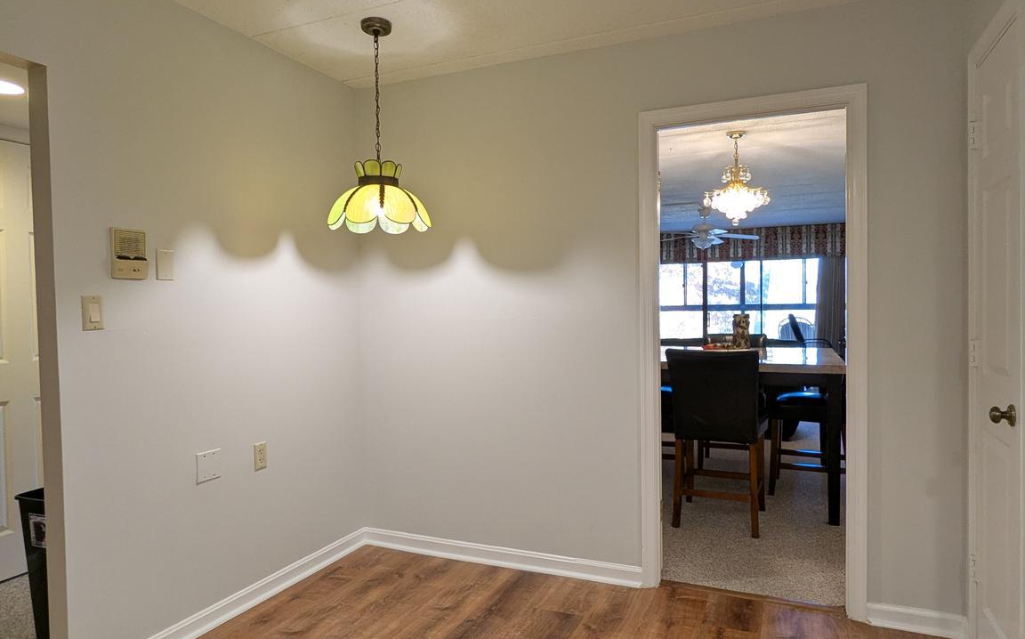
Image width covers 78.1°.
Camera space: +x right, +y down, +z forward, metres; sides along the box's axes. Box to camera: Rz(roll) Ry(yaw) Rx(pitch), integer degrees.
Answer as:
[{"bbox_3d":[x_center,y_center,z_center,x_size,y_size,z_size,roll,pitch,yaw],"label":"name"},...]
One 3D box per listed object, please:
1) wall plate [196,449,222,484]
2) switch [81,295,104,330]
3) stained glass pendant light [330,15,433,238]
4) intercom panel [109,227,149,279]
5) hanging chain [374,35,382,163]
[{"bbox_3d":[-1.214,0.588,2.528,0.008,0.117,0.117,0,2,23],"label":"wall plate"},{"bbox_3d":[-1.398,-0.022,2.103,0.011,0.113,0.069,0,2,23],"label":"switch"},{"bbox_3d":[-0.546,-0.774,2.574,0.413,0.864,0.413,-1,2,0],"label":"stained glass pendant light"},{"bbox_3d":[-1.320,-0.224,2.181,0.028,0.173,0.125,0,2,23],"label":"intercom panel"},{"bbox_3d":[-0.548,-0.898,2.570,0.023,0.529,0.023,0,2,23],"label":"hanging chain"}]

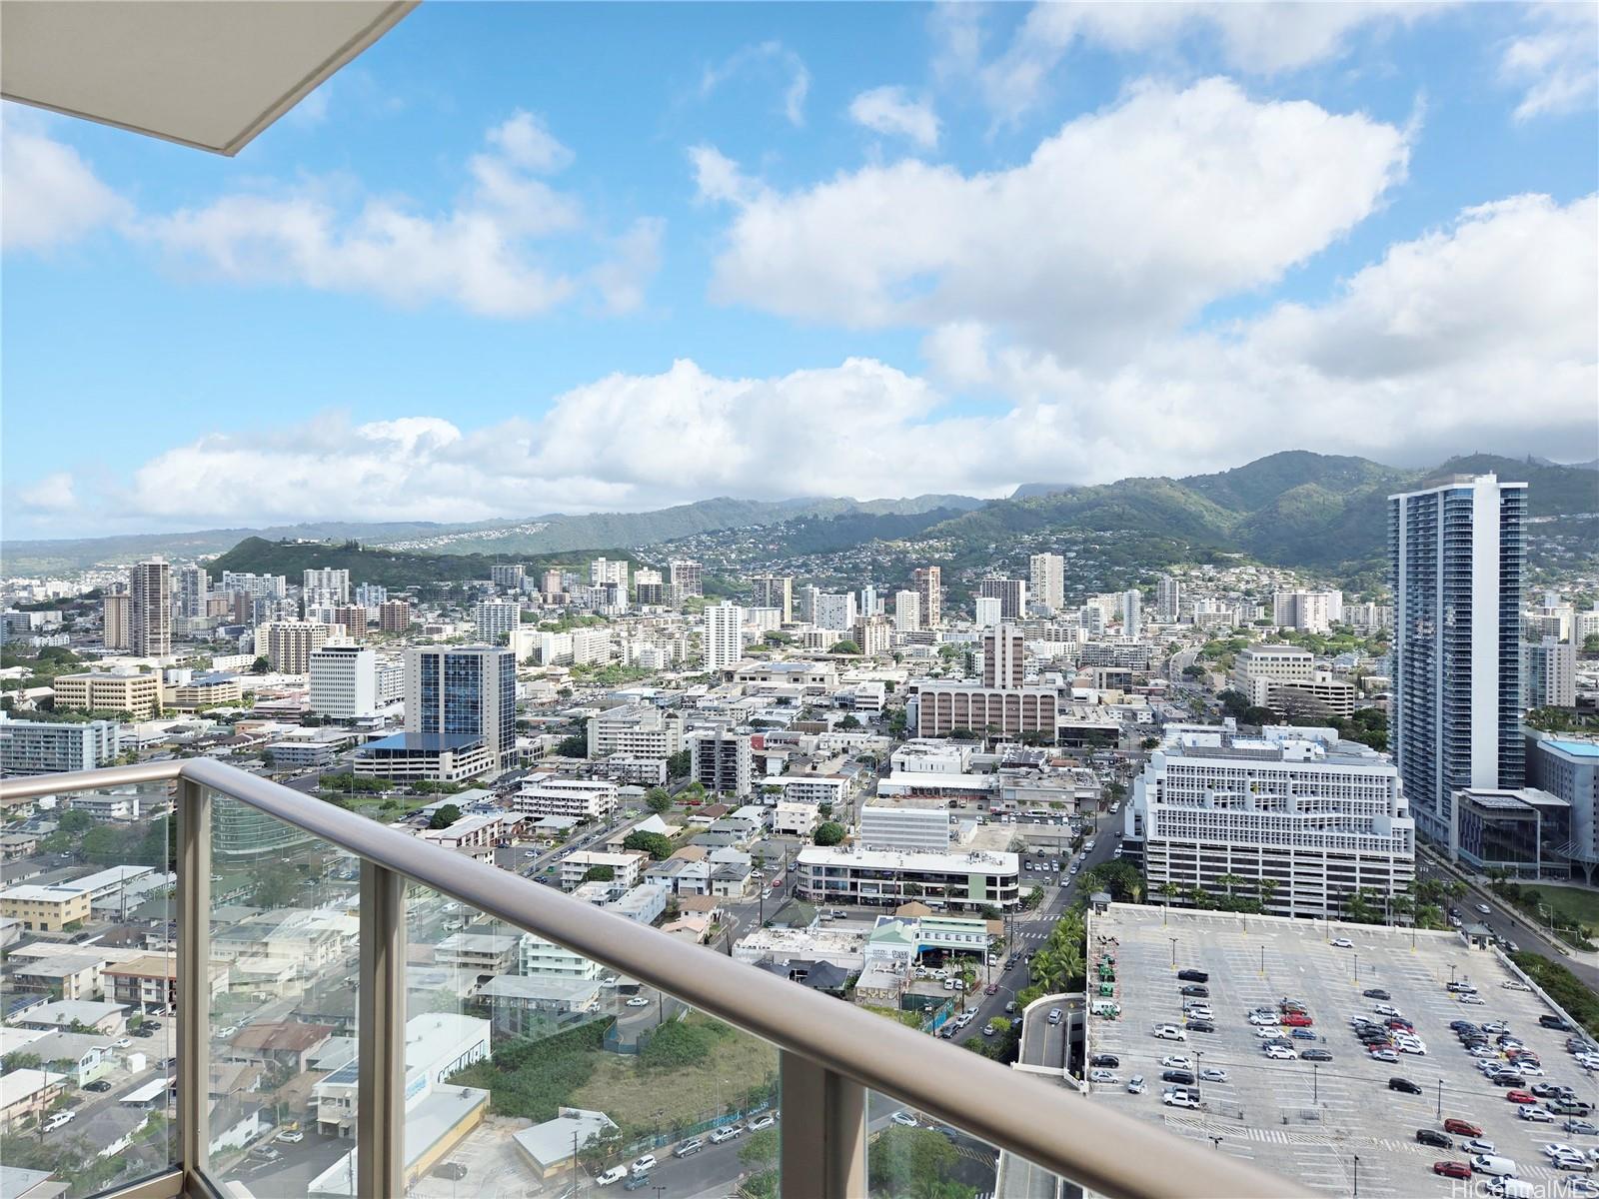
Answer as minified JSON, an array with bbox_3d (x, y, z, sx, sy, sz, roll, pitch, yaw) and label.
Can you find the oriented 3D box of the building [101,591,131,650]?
[{"bbox_3d":[-719.470,22.010,1120.000,22.710,60.660,20.440,-1,2,-30],"label":"building"}]

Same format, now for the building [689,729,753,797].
[{"bbox_3d":[-33.110,69.910,455.410,25.000,26.300,15.000,0,1,11],"label":"building"}]

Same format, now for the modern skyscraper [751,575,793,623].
[{"bbox_3d":[-34.820,0.410,1380.000,46.520,60.690,24.000,1,1,18],"label":"modern skyscraper"}]

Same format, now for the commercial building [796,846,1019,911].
[{"bbox_3d":[33.920,86.250,330.860,67.280,11.220,19.460,0,1,10],"label":"commercial building"}]

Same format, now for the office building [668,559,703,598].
[{"bbox_3d":[-165.180,-28.540,1553.900,46.000,58.000,22.000,0,1,8],"label":"office building"}]

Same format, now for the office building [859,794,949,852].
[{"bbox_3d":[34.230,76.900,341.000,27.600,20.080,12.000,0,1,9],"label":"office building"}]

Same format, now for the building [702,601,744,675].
[{"bbox_3d":[-69.770,34.890,966.160,31.850,60.060,15.920,0,1,12],"label":"building"}]

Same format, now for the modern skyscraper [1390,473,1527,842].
[{"bbox_3d":[232.650,21.380,377.340,22.500,127.000,55.000,0,1,10],"label":"modern skyscraper"}]

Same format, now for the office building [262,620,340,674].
[{"bbox_3d":[-419.680,40.660,895.000,58.820,45.240,20.000,0,1,10],"label":"office building"}]

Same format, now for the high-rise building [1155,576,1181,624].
[{"bbox_3d":[496.190,1.800,1430.480,24.680,60.620,20.560,1,2,30],"label":"high-rise building"}]

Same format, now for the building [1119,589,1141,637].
[{"bbox_3d":[388.860,15.790,1245.000,23.040,56.050,23.040,0,1,15],"label":"building"}]

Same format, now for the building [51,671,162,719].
[{"bbox_3d":[-436.380,59.930,670.580,54.000,29.500,26.000,0,1,11],"label":"building"}]

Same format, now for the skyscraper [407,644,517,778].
[{"bbox_3d":[-161.760,52.360,508.000,48.230,56.770,18.700,0,1,12],"label":"skyscraper"}]

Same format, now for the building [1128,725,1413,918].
[{"bbox_3d":[133.210,62.630,306.690,66.000,45.500,57.000,0,1,17],"label":"building"}]

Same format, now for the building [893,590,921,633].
[{"bbox_3d":[132.730,17.720,1300.830,26.290,53.350,18.200,0,1,18],"label":"building"}]

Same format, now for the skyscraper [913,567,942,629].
[{"bbox_3d":[165.890,-2.750,1360.000,24.010,78.980,24.010,-1,2,-44],"label":"skyscraper"}]

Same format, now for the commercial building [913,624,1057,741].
[{"bbox_3d":[104.630,47.040,600.000,77.330,62.840,34.000,0,1,10],"label":"commercial building"}]

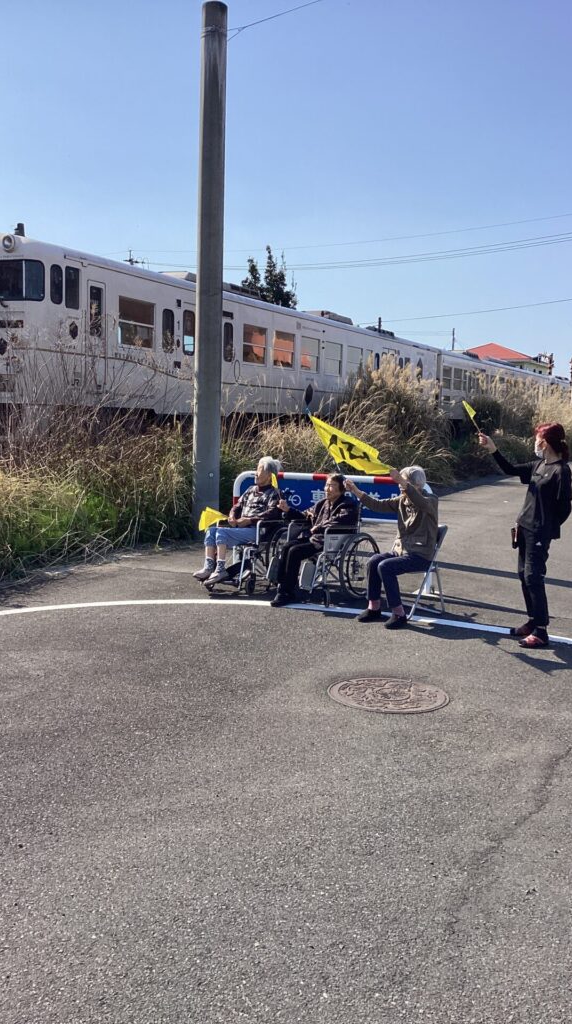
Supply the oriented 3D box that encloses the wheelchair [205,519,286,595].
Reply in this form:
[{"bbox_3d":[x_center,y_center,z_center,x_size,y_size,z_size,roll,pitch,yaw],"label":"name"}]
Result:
[{"bbox_3d":[-0.276,0.267,8.386,1.000,0.880,0.600,-3,8,-40],"label":"wheelchair"}]

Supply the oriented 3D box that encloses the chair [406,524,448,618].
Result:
[{"bbox_3d":[1.042,0.470,7.658,0.460,0.735,0.460,-2,7,-35],"label":"chair"}]

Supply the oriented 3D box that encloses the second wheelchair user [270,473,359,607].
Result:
[{"bbox_3d":[0.251,0.226,7.927,0.860,1.100,0.520,-4,8,-44],"label":"second wheelchair user"}]

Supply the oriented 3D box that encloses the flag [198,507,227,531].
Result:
[{"bbox_3d":[-0.638,0.051,8.053,0.230,0.220,0.120,5,7,23],"label":"flag"}]

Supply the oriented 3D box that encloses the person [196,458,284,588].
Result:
[{"bbox_3d":[-0.413,0.078,8.357,0.840,1.130,0.500,-2,7,-35],"label":"person"}]

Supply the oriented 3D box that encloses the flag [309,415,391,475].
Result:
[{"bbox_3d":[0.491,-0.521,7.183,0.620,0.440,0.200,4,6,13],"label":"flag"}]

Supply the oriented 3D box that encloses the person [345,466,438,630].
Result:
[{"bbox_3d":[0.881,0.247,7.444,0.760,1.210,0.560,-3,8,-39],"label":"person"}]

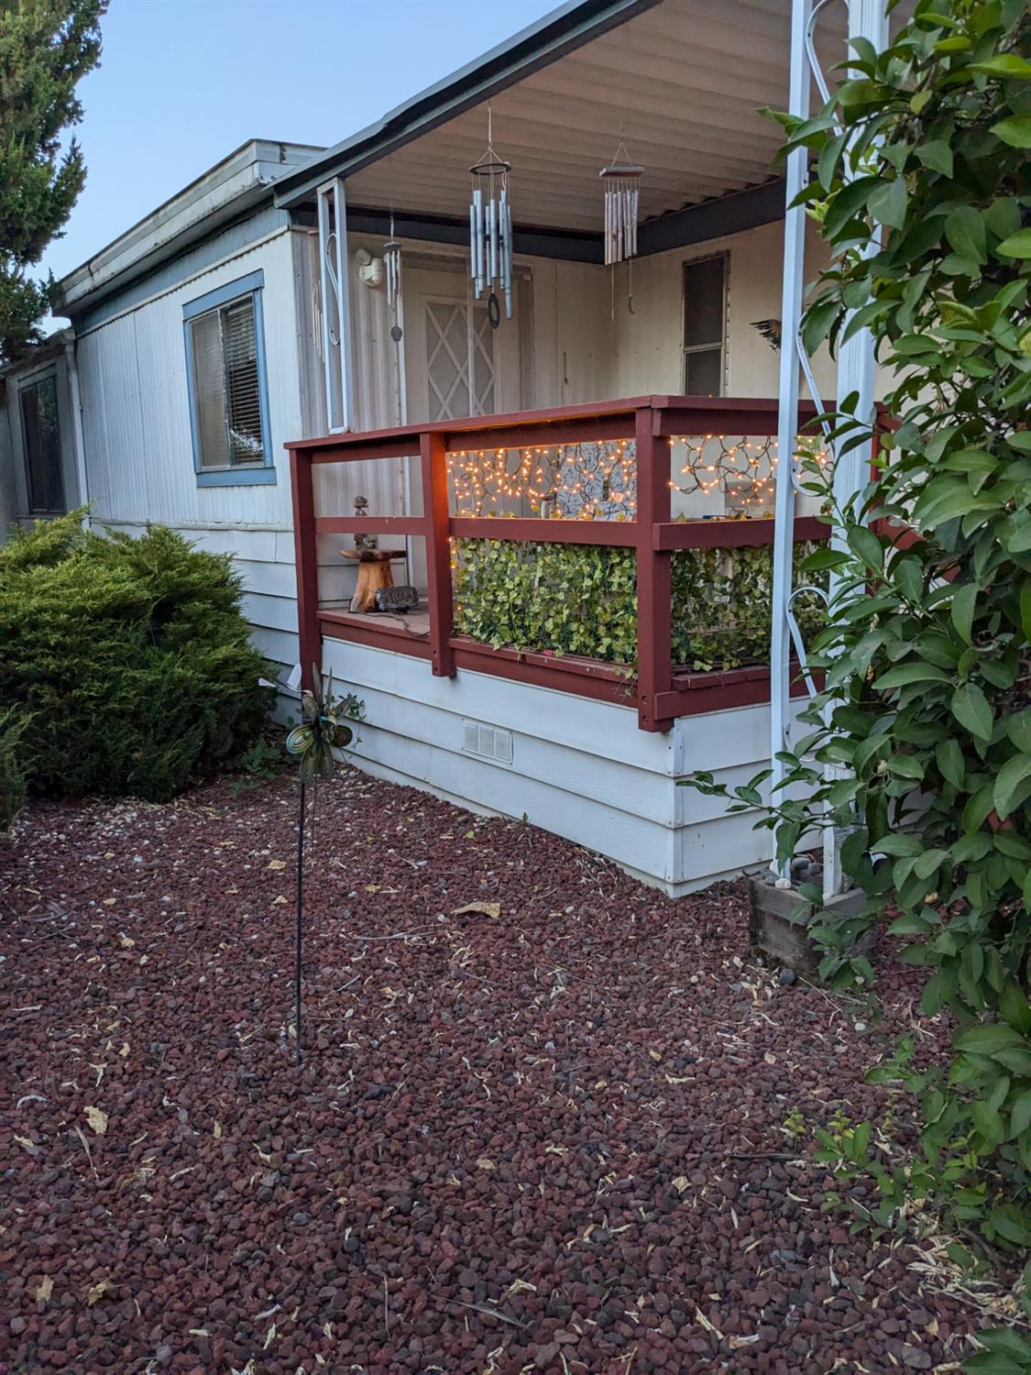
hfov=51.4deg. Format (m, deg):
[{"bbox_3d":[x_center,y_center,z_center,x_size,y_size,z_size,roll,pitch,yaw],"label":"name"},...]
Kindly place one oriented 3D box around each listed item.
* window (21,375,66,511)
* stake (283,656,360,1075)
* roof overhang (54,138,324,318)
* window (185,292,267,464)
[{"bbox_3d":[-5.013,-2.534,11.359,0.090,1.340,1.660,-8,13,-34],"label":"window"},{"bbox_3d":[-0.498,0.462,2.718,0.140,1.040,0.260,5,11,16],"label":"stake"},{"bbox_3d":[-2.598,-3.152,7.774,0.400,0.270,4.840,-8,13,-34],"label":"roof overhang"},{"bbox_3d":[-1.876,-1.930,6.917,0.080,1.000,1.180,-8,13,-34],"label":"window"}]

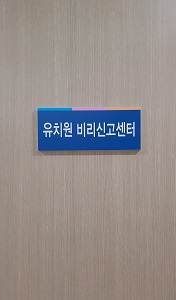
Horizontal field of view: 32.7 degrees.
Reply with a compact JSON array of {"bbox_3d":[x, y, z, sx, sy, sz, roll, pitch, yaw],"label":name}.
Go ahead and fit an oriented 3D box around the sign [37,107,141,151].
[{"bbox_3d":[0.004,-0.065,0.929,0.316,0.130,0.018,0,0,0],"label":"sign"}]

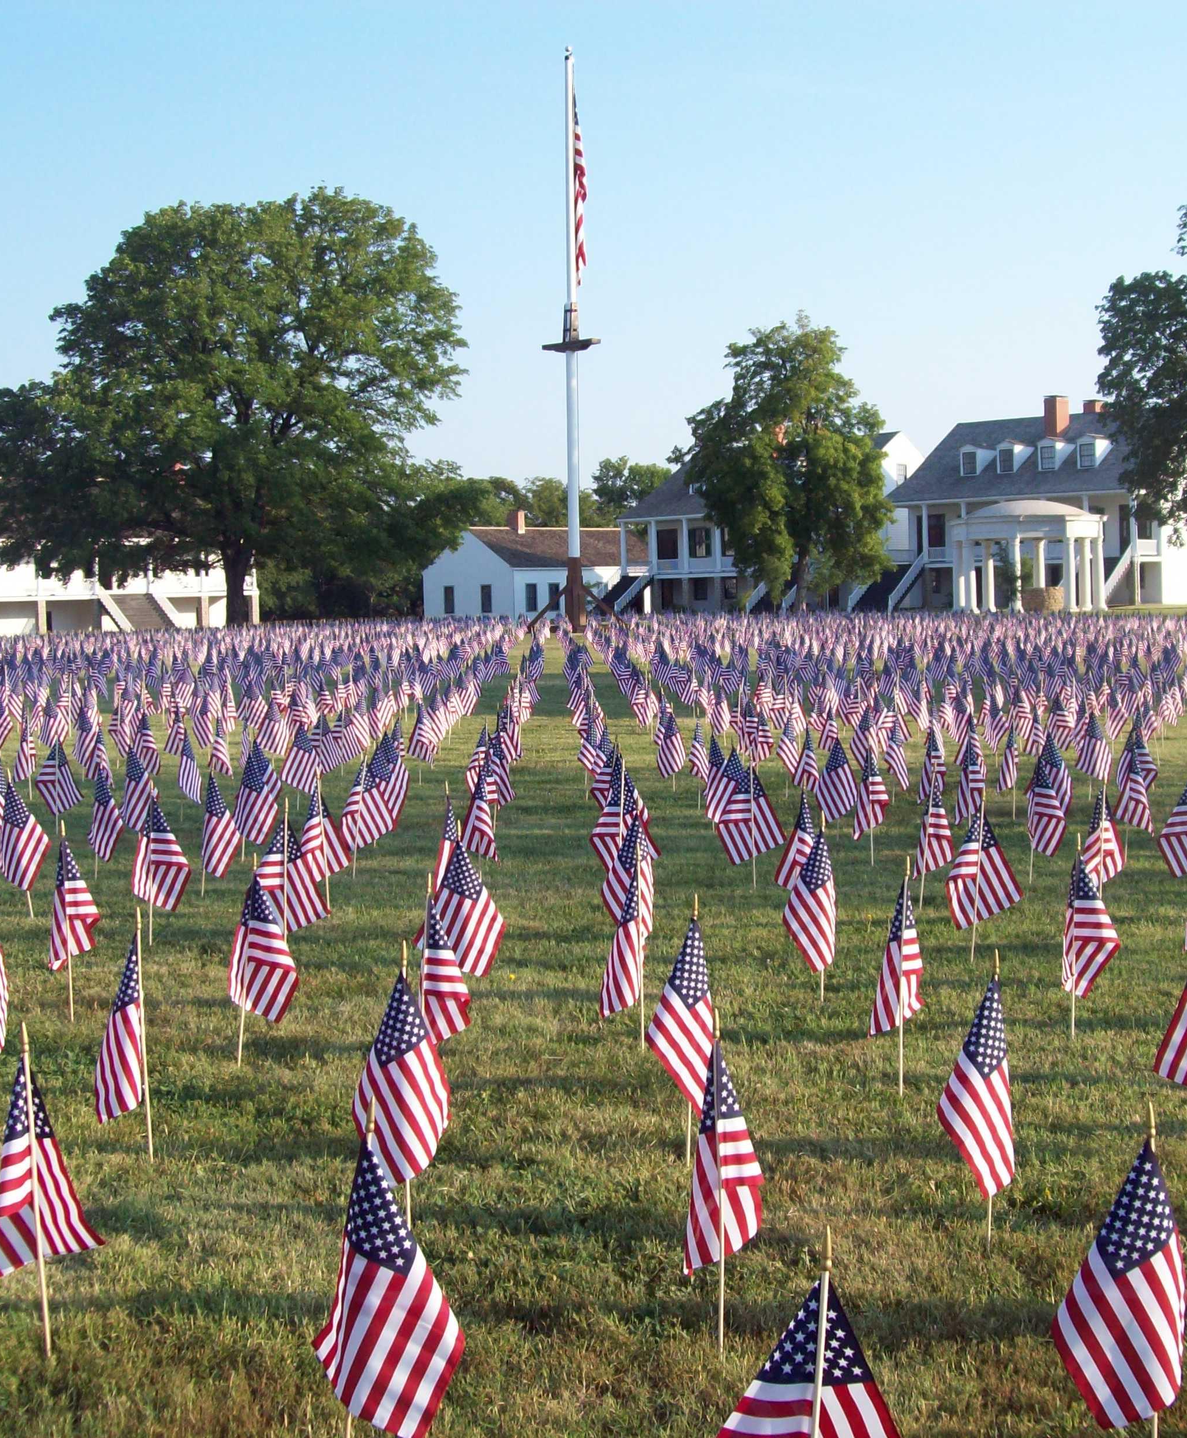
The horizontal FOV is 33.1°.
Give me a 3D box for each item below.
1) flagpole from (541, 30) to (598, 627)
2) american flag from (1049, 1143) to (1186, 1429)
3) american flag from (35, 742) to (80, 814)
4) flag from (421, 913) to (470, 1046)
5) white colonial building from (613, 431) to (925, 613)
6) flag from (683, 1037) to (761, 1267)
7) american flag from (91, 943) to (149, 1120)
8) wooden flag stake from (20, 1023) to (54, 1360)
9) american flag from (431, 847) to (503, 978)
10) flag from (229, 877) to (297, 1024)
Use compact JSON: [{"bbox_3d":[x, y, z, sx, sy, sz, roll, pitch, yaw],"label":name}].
[{"bbox_3d":[-0.600,-11.583,61.387,1.700,17.900,1.400,3,5,43],"label":"flagpole"},{"bbox_3d":[0.837,0.903,3.190,0.209,0.458,0.160,0,4,7],"label":"american flag"},{"bbox_3d":[-3.438,0.385,12.800,0.300,0.470,0.150,-1,4,-9],"label":"american flag"},{"bbox_3d":[-0.457,0.776,6.080,0.151,0.434,0.140,-1,4,-4],"label":"flag"},{"bbox_3d":[11.038,-10.816,111.257,15.000,9.800,13.000,3,5,43],"label":"white colonial building"},{"bbox_3d":[0.260,0.876,3.978,0.154,0.454,0.150,0,4,2],"label":"flag"},{"bbox_3d":[-1.317,0.861,5.550,0.154,0.534,0.180,-2,4,-14],"label":"american flag"},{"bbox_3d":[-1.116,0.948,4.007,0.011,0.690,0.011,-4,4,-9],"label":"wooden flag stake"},{"bbox_3d":[-0.460,0.702,7.244,0.261,0.473,0.140,-1,4,-4],"label":"american flag"},{"bbox_3d":[-1.096,0.766,6.600,0.223,0.486,0.140,-2,4,-9],"label":"flag"}]

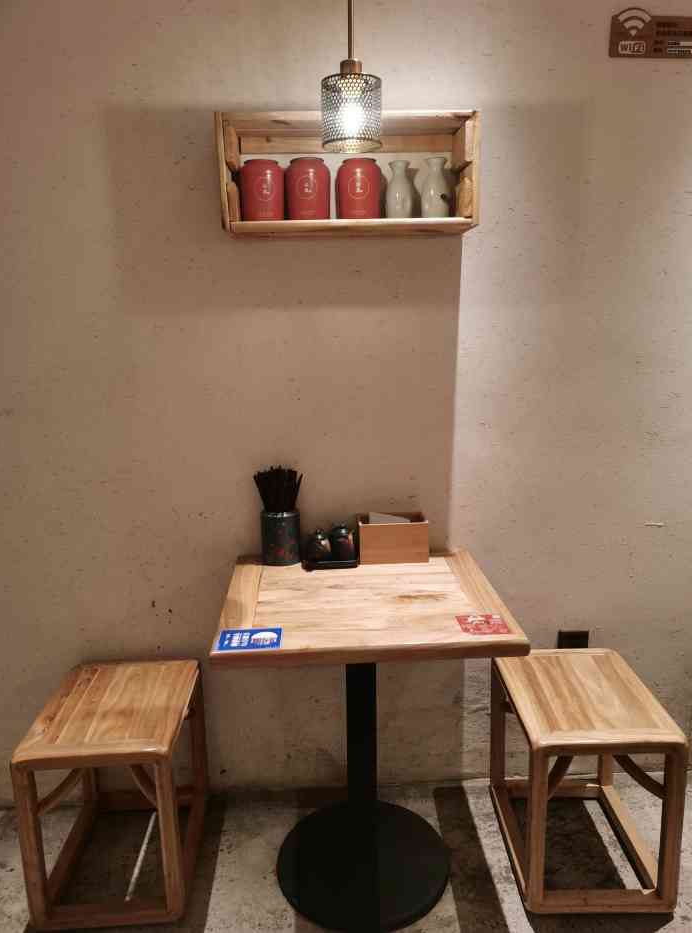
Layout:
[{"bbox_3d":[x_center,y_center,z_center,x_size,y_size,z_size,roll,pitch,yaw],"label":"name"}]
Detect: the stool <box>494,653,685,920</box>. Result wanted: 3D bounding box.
[{"bbox_3d":[0.593,0.783,1.881,0.348,0.436,0.459,-1,11,1],"label":"stool"}]

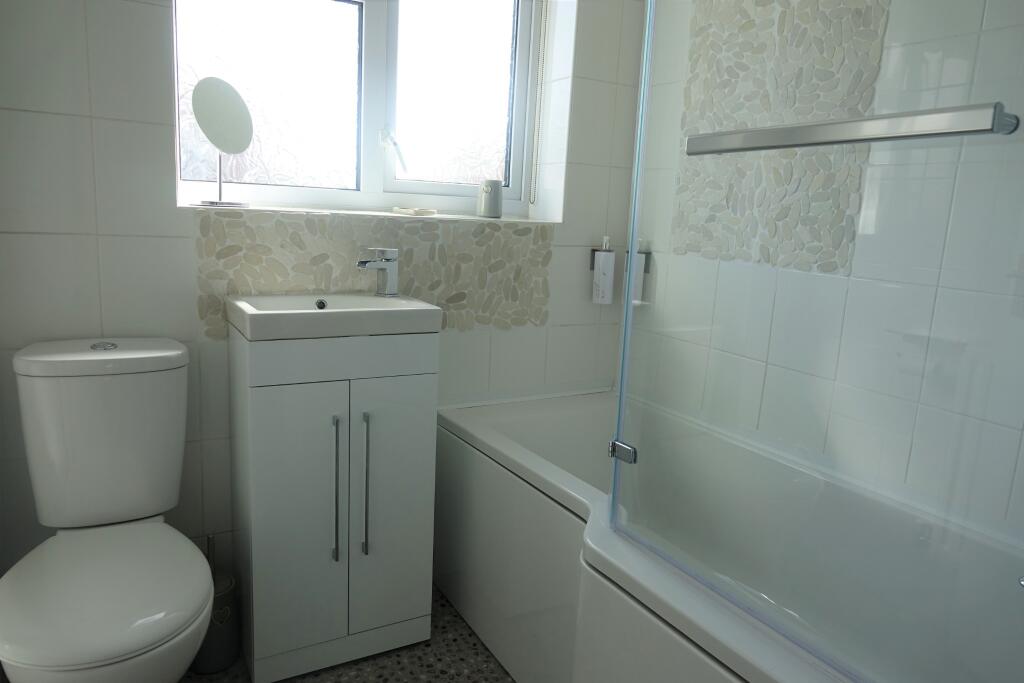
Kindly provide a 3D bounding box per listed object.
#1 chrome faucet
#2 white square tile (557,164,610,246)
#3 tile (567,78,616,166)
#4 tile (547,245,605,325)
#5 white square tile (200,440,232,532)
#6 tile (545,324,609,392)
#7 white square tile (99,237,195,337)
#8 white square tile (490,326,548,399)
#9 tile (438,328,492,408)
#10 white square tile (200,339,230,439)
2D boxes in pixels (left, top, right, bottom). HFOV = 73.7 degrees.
[{"bbox_3d":[-0.352,-0.180,1.800,0.043,0.125,0.108,12,14,38],"label":"chrome faucet"},{"bbox_3d":[0.220,-0.426,2.157,0.200,0.250,0.010,-3,13,-30],"label":"white square tile"},{"bbox_3d":[0.233,-0.674,2.109,0.200,0.250,0.010,-3,13,-30],"label":"tile"},{"bbox_3d":[0.206,-0.179,2.205,0.200,0.250,0.010,-3,13,-30],"label":"tile"},{"bbox_3d":[-0.697,0.367,1.798,0.200,0.250,0.010,-3,13,-30],"label":"white square tile"},{"bbox_3d":[0.193,0.069,2.253,0.200,0.250,0.010,-3,13,-30],"label":"tile"},{"bbox_3d":[-0.846,-0.118,1.601,0.200,0.250,0.010,-3,13,-30],"label":"white square tile"},{"bbox_3d":[0.018,0.079,2.152,0.200,0.250,0.010,-3,13,-30],"label":"white square tile"},{"bbox_3d":[-0.158,0.089,2.052,0.200,0.250,0.010,-3,13,-30],"label":"tile"},{"bbox_3d":[-0.684,0.119,1.750,0.200,0.250,0.010,-3,13,-30],"label":"white square tile"}]

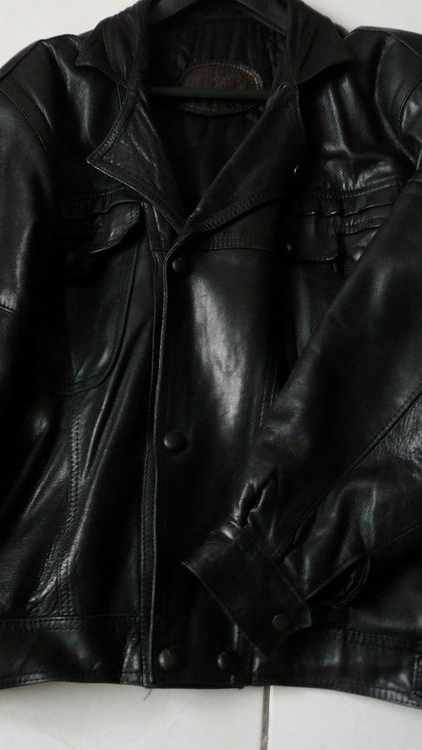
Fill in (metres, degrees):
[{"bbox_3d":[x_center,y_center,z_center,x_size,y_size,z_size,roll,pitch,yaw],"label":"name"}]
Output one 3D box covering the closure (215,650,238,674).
[{"bbox_3d":[0.013,0.229,0.644,0.016,0.006,0.016,0,74,1],"label":"closure"}]

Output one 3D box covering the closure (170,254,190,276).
[{"bbox_3d":[-0.026,-0.095,0.703,0.016,0.006,0.016,0,74,1],"label":"closure"}]

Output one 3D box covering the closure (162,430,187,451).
[{"bbox_3d":[-0.030,0.055,0.673,0.016,0.006,0.016,0,74,1],"label":"closure"}]

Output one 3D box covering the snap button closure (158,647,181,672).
[{"bbox_3d":[-0.033,0.227,0.645,0.016,0.006,0.016,0,74,1],"label":"snap button closure"}]

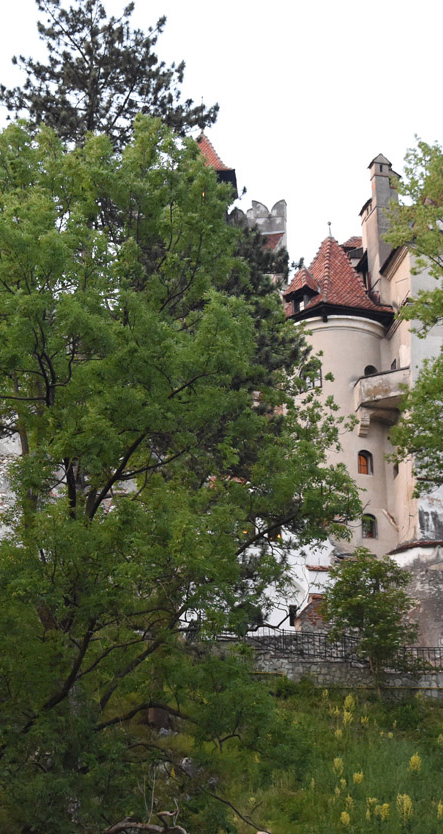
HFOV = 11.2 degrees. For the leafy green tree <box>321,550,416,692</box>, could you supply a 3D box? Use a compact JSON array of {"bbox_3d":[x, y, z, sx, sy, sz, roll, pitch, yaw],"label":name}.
[{"bbox_3d":[6.200,8.600,95.420,3.970,6.180,3.770,-1,-20,0],"label":"leafy green tree"}]

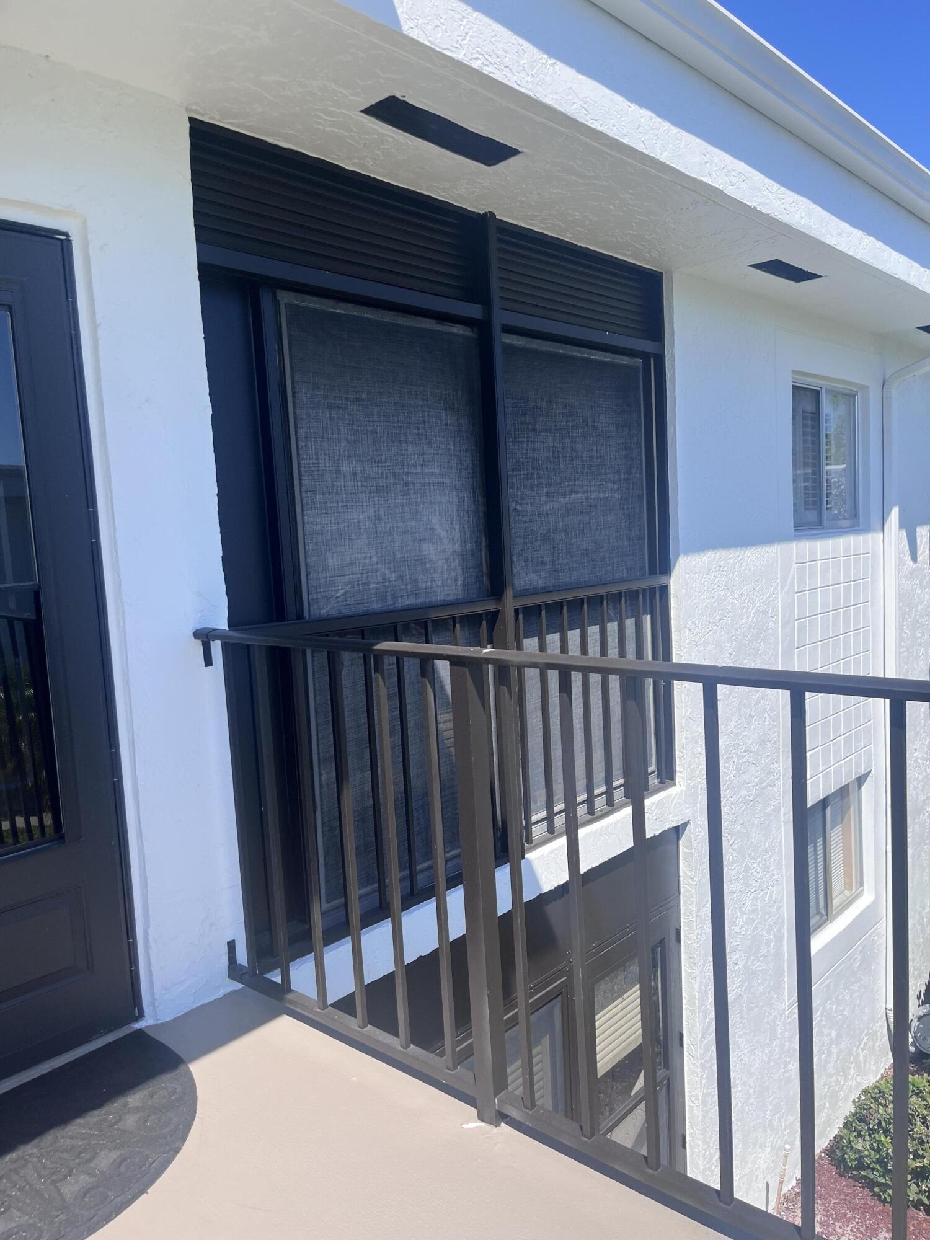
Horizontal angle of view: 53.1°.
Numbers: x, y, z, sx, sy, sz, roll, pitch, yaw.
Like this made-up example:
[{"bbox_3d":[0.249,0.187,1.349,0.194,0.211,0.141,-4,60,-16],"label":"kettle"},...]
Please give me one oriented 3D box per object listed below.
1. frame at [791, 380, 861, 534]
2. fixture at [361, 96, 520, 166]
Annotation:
[{"bbox_3d":[2.261,-1.028,5.918,0.080,0.927,1.161,2,7,43],"label":"frame"},{"bbox_3d":[-0.057,-1.443,2.766,0.131,0.030,0.570,2,7,43],"label":"fixture"}]

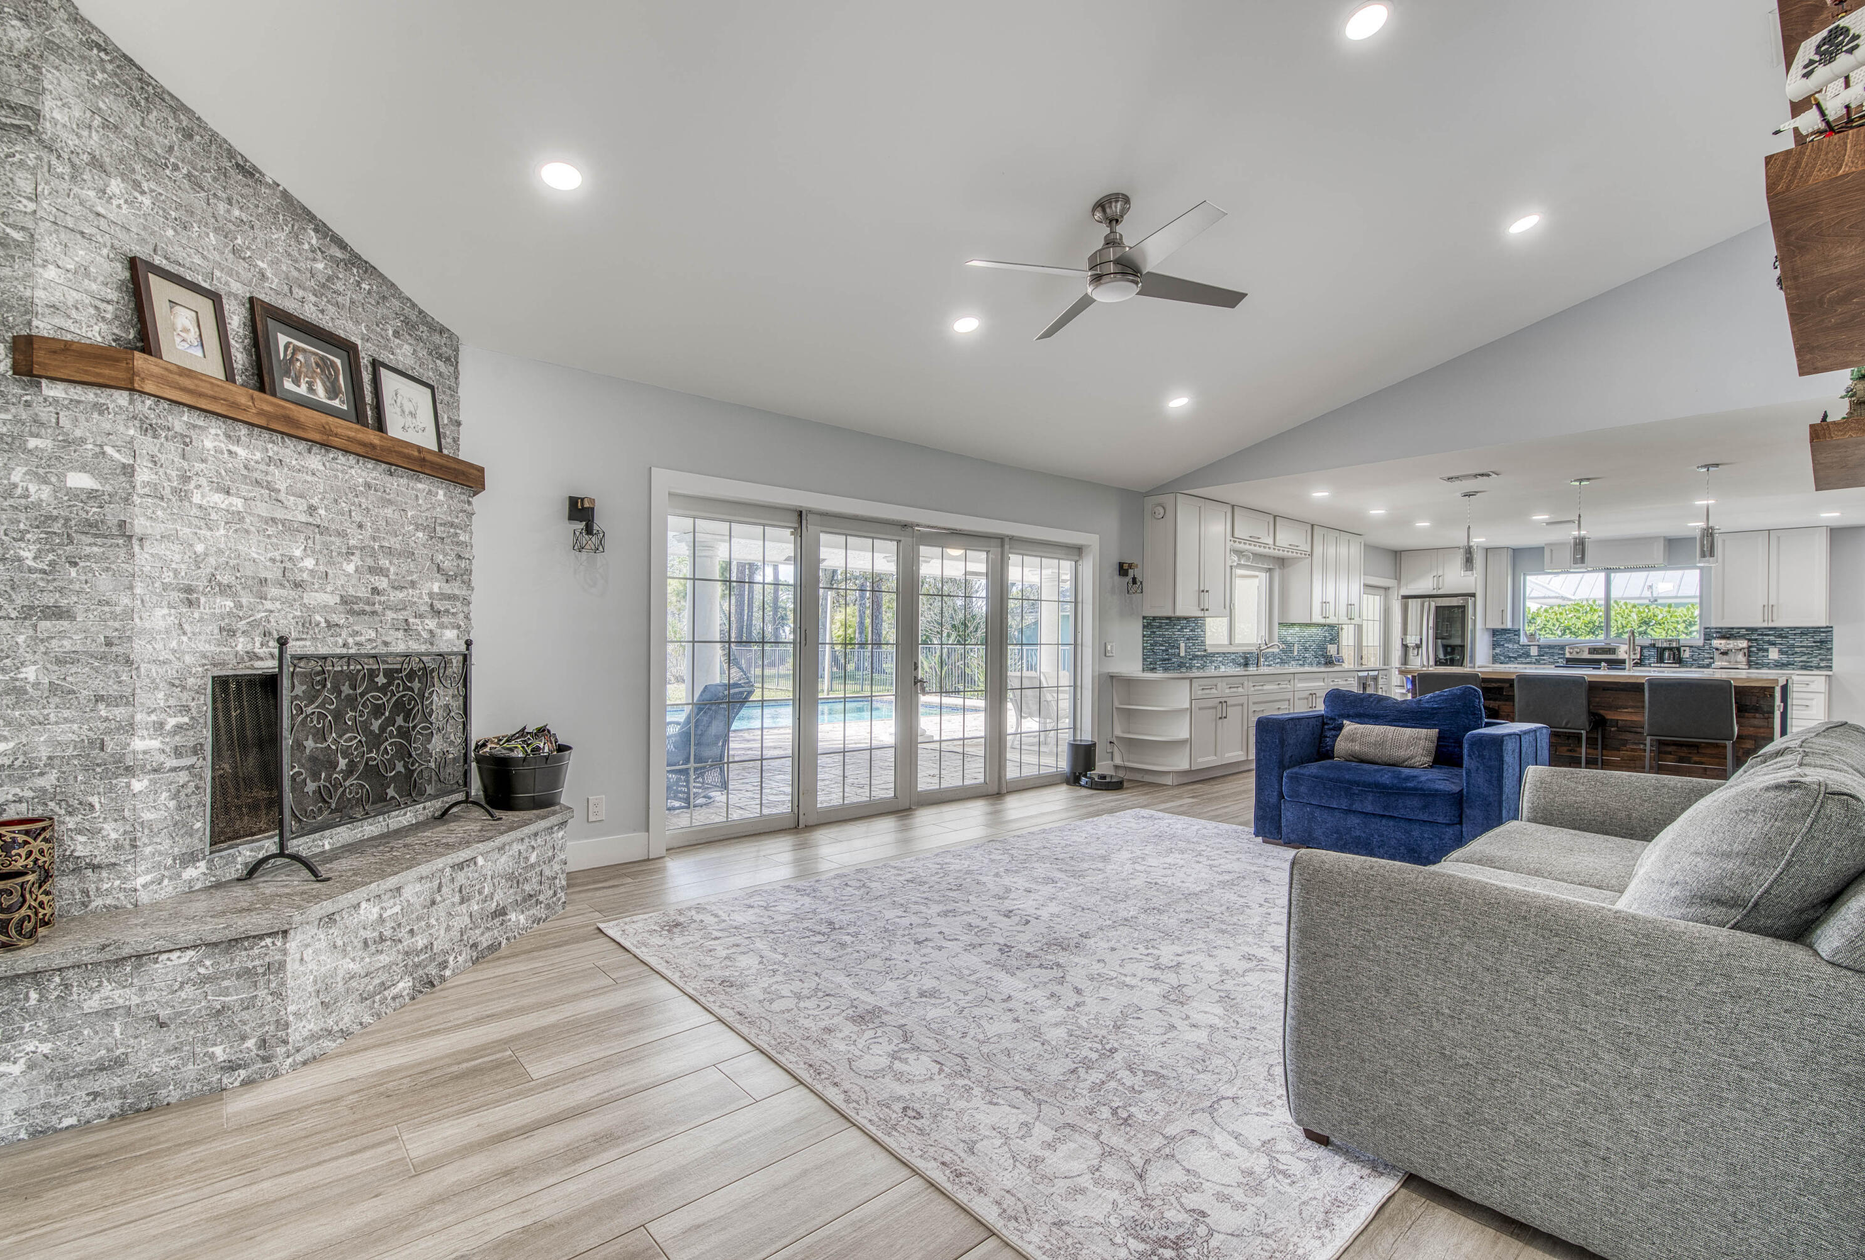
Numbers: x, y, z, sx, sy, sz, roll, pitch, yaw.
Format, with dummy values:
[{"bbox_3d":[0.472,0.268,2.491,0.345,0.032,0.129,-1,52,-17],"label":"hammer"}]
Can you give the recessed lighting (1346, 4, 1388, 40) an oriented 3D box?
[{"bbox_3d":[1.450,-2.032,2.627,0.135,0.025,0.135,1,-14,-41],"label":"recessed lighting"}]

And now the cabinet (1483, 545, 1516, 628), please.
[{"bbox_3d":[7.761,-0.565,10.748,0.326,1.067,0.240,1,-1,-40],"label":"cabinet"}]

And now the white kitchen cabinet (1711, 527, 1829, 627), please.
[{"bbox_3d":[9.383,-0.567,8.817,0.326,1.067,0.869,1,-1,-40],"label":"white kitchen cabinet"}]

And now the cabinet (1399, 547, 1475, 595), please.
[{"bbox_3d":[7.206,-0.791,11.069,0.600,0.605,0.905,1,-1,-41],"label":"cabinet"}]

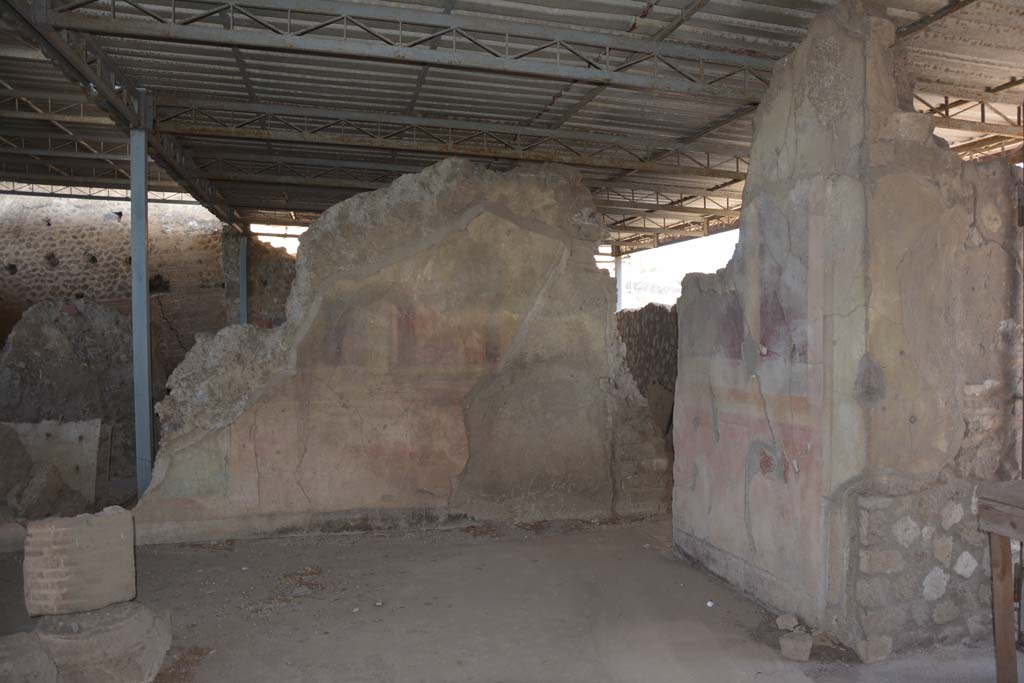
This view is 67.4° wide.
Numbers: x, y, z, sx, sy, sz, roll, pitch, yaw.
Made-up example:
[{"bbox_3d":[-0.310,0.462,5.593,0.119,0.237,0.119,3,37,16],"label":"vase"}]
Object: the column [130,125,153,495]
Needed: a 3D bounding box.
[{"bbox_3d":[-3.115,-0.165,6.450,0.115,3.280,0.115,-1,1,-13],"label":"column"}]

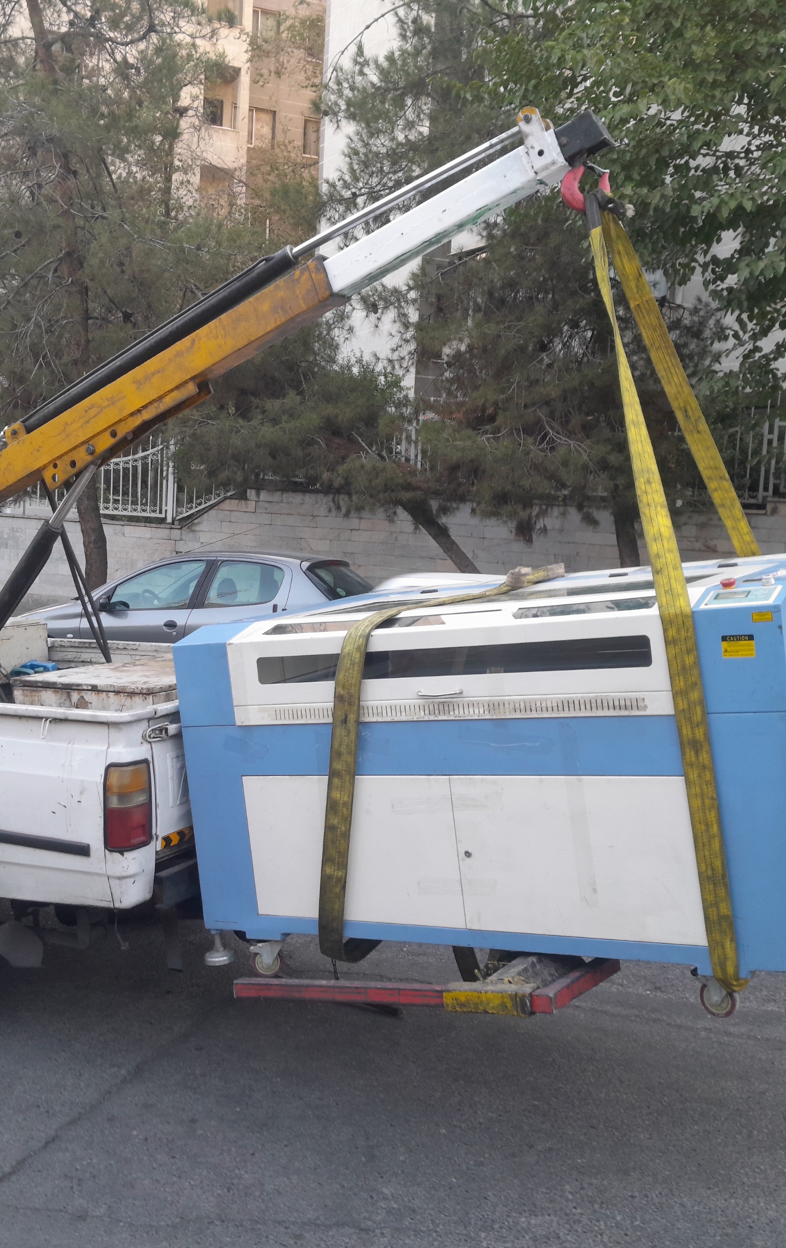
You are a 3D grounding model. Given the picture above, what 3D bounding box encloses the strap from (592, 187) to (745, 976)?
[{"bbox_3d":[0.876,-0.197,3.709,0.811,2.009,1.268,6,7,30],"label":"strap"}]

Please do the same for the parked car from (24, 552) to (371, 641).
[{"bbox_3d":[-1.815,0.043,11.960,3.840,1.430,1.655,2,5,14],"label":"parked car"}]

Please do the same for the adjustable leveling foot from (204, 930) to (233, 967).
[{"bbox_3d":[-0.526,0.976,3.904,0.085,0.100,0.085,-6,4,0],"label":"adjustable leveling foot"}]

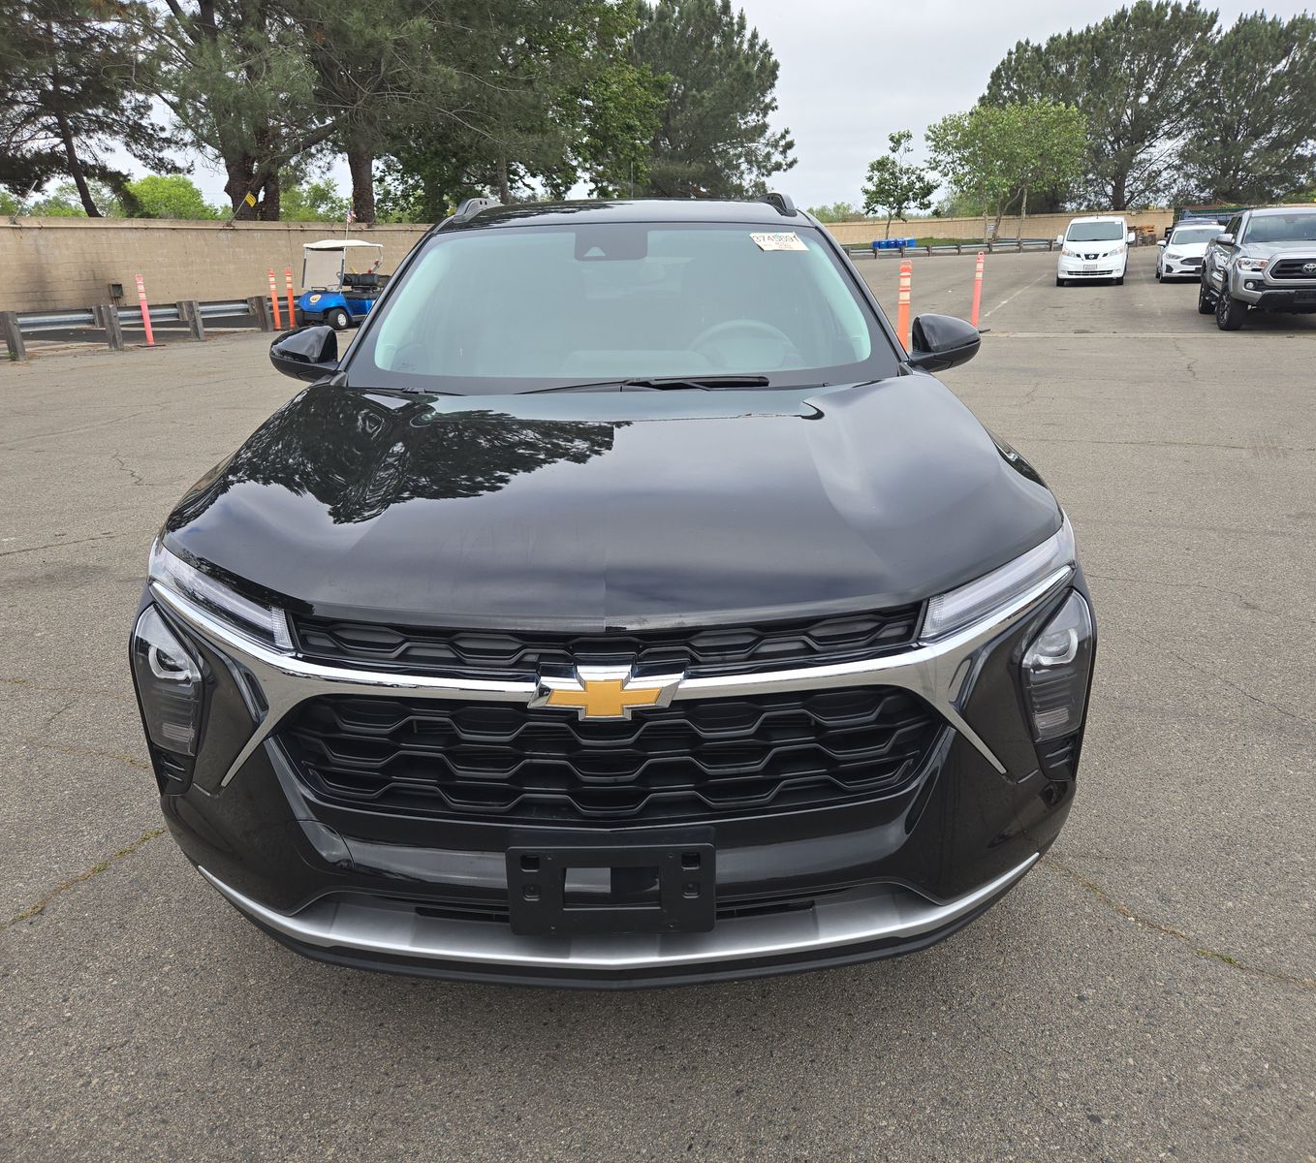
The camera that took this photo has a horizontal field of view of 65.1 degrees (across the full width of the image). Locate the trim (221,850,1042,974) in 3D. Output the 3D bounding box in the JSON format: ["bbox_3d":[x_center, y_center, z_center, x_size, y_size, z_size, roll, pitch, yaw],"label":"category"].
[{"bbox_3d":[-0.069,0.516,1.717,1.500,0.130,0.270,-1,18,0],"label":"trim"}]

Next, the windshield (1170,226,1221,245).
[{"bbox_3d":[14.925,-9.506,28.434,1.380,0.460,0.800,6,20,21],"label":"windshield"}]

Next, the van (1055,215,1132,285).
[{"bbox_3d":[12.807,-9.677,30.118,1.900,1.870,4.720,7,20,23],"label":"van"}]

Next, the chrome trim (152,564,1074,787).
[{"bbox_3d":[-0.075,0.179,1.669,1.600,0.300,0.340,-1,18,0],"label":"chrome trim"}]

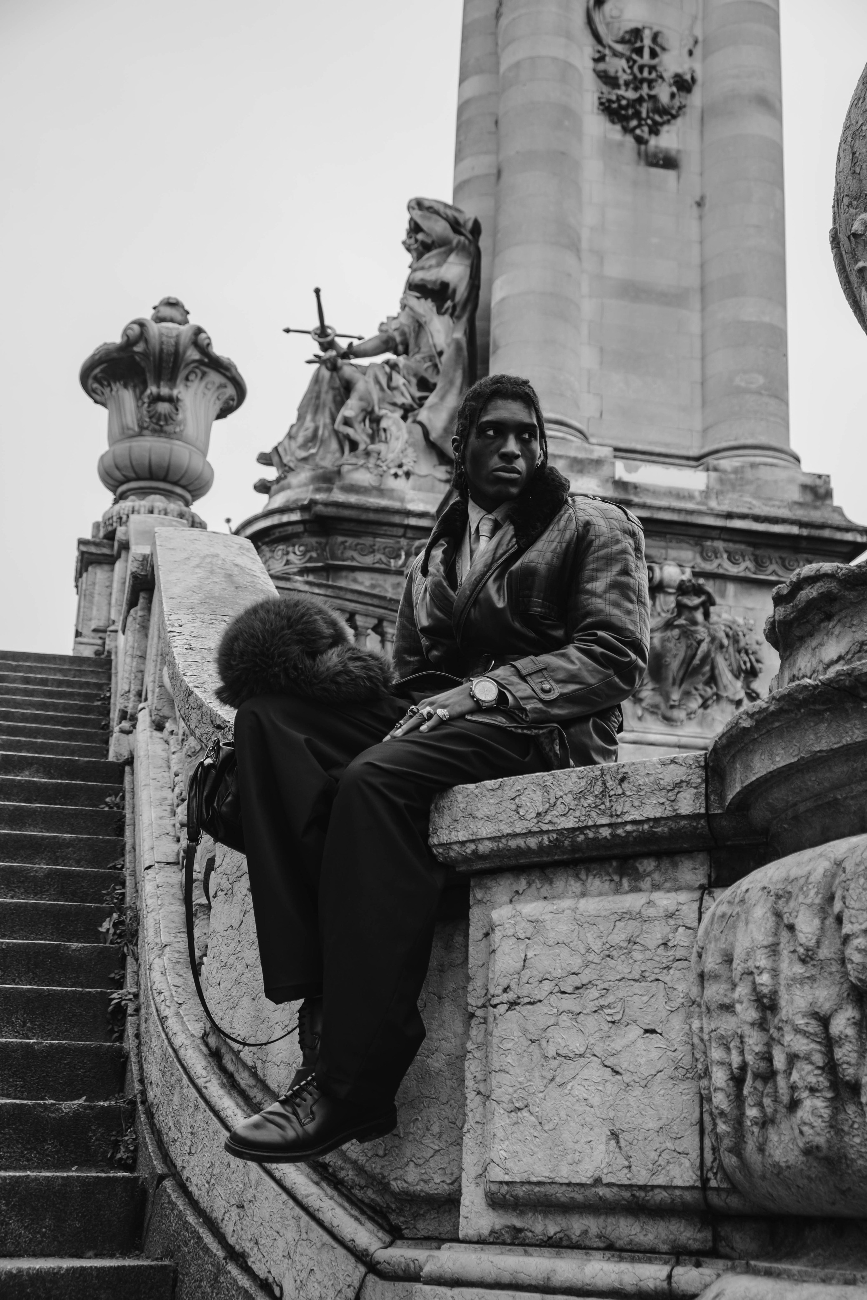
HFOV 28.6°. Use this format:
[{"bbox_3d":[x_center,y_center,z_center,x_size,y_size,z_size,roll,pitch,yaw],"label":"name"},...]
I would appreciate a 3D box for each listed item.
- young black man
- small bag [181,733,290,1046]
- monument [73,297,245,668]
[{"bbox_3d":[0.010,0.152,3.126,0.880,1.520,0.620,16,-22,-39],"label":"young black man"},{"bbox_3d":[-0.310,0.436,3.097,0.270,0.550,0.150,8,-18,-20],"label":"small bag"},{"bbox_3d":[-1.834,-1.064,11.152,1.100,2.750,1.100,5,-18,-10],"label":"monument"}]

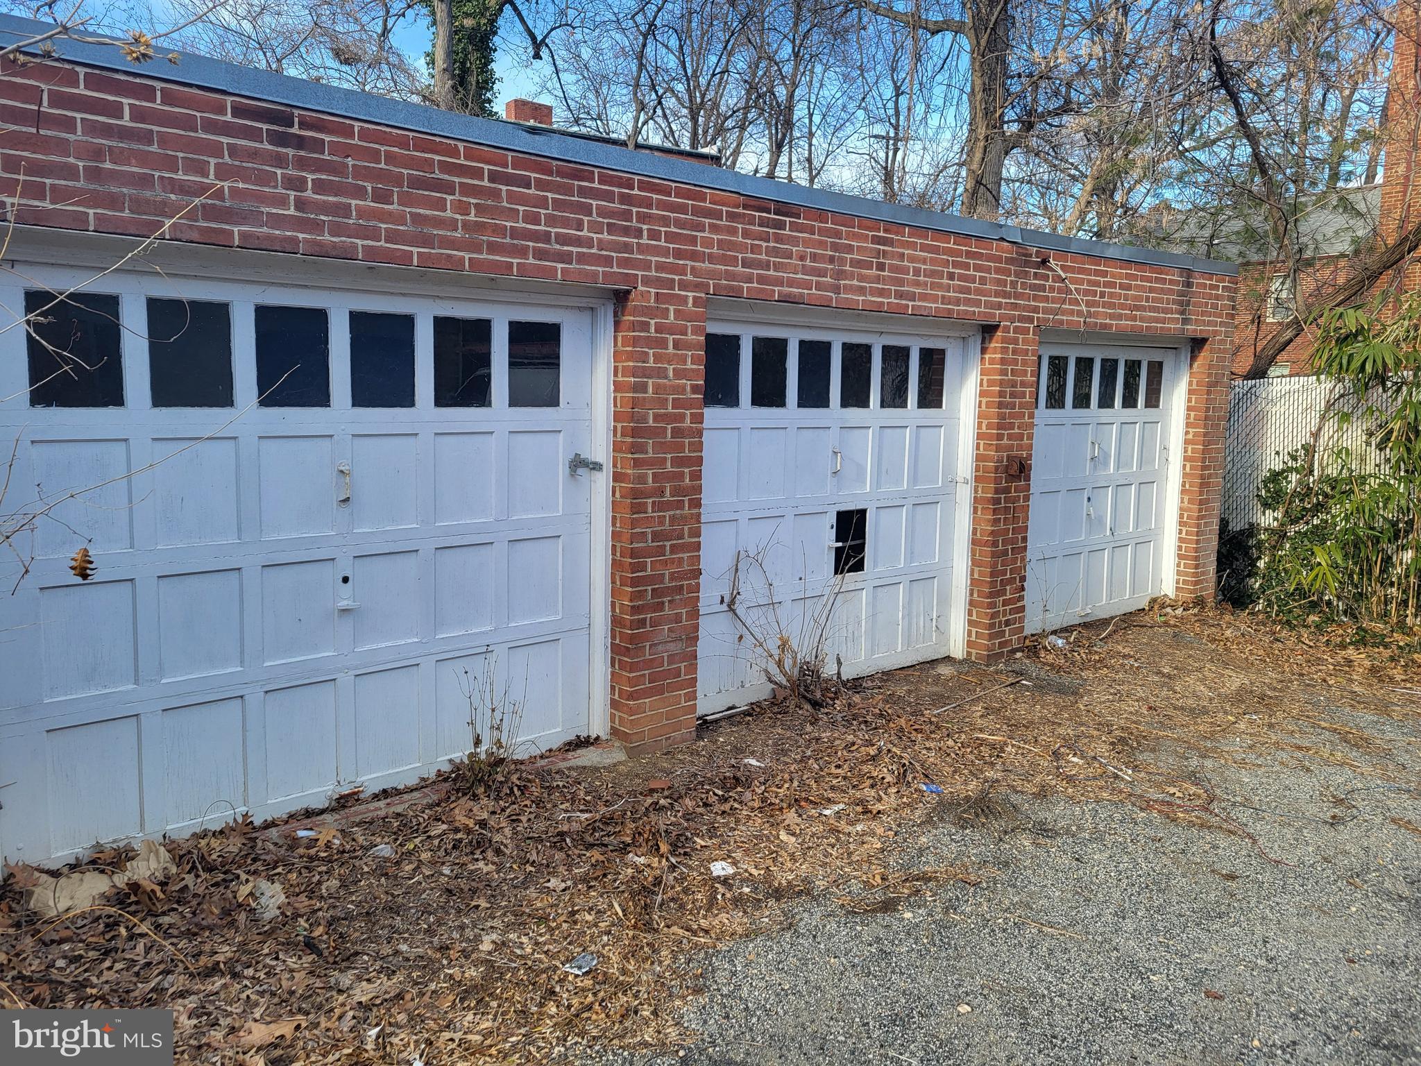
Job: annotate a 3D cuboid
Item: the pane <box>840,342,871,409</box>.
[{"bbox_3d":[0.858,-0.911,6.202,0.279,0.371,0.030,-6,10,-41],"label":"pane"}]

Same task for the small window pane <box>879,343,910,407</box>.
[{"bbox_3d":[1.126,-0.938,6.440,0.279,0.371,0.030,-6,10,-41],"label":"small window pane"}]

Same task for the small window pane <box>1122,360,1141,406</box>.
[{"bbox_3d":[3.305,-1.159,8.370,0.279,0.371,0.030,-6,10,-41],"label":"small window pane"}]

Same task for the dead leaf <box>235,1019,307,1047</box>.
[{"bbox_3d":[-1.172,1.316,2.816,0.171,0.020,0.112,1,8,1],"label":"dead leaf"}]

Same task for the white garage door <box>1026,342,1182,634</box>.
[{"bbox_3d":[2.879,-0.359,8.117,2.434,2.111,0.080,-6,10,-41],"label":"white garage door"}]

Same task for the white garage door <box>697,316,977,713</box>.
[{"bbox_3d":[0.700,-0.120,6.189,2.434,2.088,0.080,-6,10,-41],"label":"white garage door"}]

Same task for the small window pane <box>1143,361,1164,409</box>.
[{"bbox_3d":[3.571,-1.186,8.606,0.276,0.371,0.030,-6,10,-41],"label":"small window pane"}]

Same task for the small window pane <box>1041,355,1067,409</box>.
[{"bbox_3d":[2.499,-1.077,7.656,0.281,0.371,0.030,-6,10,-41],"label":"small window pane"}]

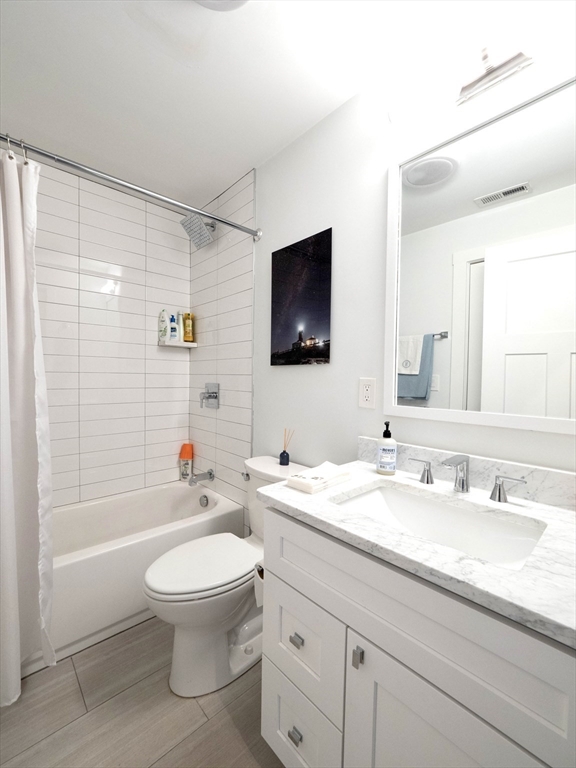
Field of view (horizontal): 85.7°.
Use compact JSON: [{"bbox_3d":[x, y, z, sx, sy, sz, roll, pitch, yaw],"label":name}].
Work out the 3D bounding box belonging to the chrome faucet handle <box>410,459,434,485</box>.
[{"bbox_3d":[0.448,0.293,1.039,0.050,0.066,0.088,-1,2,-43],"label":"chrome faucet handle"}]

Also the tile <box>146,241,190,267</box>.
[{"bbox_3d":[-0.890,-0.958,2.322,0.337,0.102,0.010,-1,2,-43],"label":"tile"}]

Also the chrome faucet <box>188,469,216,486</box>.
[{"bbox_3d":[-0.605,0.649,2.160,0.163,0.069,0.061,-1,2,-43],"label":"chrome faucet"}]

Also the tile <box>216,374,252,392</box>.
[{"bbox_3d":[-0.348,-0.006,2.009,0.010,0.101,0.407,-1,2,-43],"label":"tile"}]

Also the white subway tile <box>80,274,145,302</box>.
[{"bbox_3d":[-1.164,-0.645,2.092,0.401,0.101,0.010,-1,2,-43],"label":"white subway tile"}]

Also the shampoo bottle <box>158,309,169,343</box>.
[{"bbox_3d":[-0.893,-0.424,2.251,0.077,0.230,0.050,1,2,-11],"label":"shampoo bottle"}]

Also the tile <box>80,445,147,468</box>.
[{"bbox_3d":[-1.181,0.499,2.122,0.401,0.101,0.010,-1,2,-43],"label":"tile"}]

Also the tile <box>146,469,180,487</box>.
[{"bbox_3d":[-0.904,0.696,2.352,0.333,0.101,0.012,-1,2,-43],"label":"tile"}]

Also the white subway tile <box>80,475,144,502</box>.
[{"bbox_3d":[-1.173,0.700,2.107,0.397,0.100,0.010,-1,2,-43],"label":"white subway tile"}]

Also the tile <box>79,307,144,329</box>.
[{"bbox_3d":[-1.167,-0.438,2.085,0.398,0.102,0.010,-1,2,-43],"label":"tile"}]

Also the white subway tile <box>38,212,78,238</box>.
[{"bbox_3d":[-1.454,-0.954,1.808,0.401,0.101,0.010,-1,2,-43],"label":"white subway tile"}]

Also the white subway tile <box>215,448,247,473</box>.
[{"bbox_3d":[-0.354,0.507,2.018,0.012,0.101,0.399,-1,2,-43],"label":"white subway tile"}]

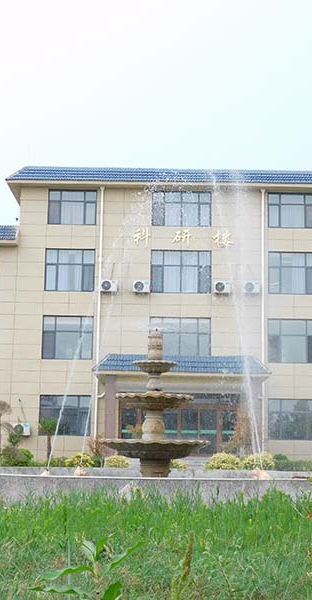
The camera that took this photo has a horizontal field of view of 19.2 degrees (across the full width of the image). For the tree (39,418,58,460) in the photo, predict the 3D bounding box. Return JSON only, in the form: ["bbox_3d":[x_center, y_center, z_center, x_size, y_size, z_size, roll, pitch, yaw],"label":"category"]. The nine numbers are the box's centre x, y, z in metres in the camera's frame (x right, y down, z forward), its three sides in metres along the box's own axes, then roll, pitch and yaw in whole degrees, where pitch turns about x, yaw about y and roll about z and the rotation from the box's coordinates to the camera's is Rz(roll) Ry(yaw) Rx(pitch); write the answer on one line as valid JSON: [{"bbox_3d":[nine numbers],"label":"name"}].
[{"bbox_3d":[-4.760,6.268,40.577,0.931,2.248,0.931,1,-9,1],"label":"tree"}]

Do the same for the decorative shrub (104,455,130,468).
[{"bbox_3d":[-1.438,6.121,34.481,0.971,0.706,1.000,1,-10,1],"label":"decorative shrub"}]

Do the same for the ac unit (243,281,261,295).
[{"bbox_3d":[4.738,-0.614,45.384,0.800,0.560,0.300,1,-9,1],"label":"ac unit"}]

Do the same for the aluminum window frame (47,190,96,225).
[{"bbox_3d":[-4.110,-4.546,45.529,2.402,1.764,0.120,1,-10,1],"label":"aluminum window frame"}]

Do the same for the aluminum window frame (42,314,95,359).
[{"bbox_3d":[-4.366,1.887,45.958,2.506,2.136,0.100,1,-10,1],"label":"aluminum window frame"}]

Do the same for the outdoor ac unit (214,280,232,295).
[{"bbox_3d":[3.204,-0.610,44.385,0.780,0.540,0.300,1,-9,1],"label":"outdoor ac unit"}]

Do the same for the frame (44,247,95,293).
[{"bbox_3d":[-4.315,-1.490,46.536,2.501,2.149,0.100,1,-10,1],"label":"frame"}]

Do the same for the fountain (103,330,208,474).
[{"bbox_3d":[-0.041,2.073,17.909,2.094,3.069,2.100,1,-10,1],"label":"fountain"}]

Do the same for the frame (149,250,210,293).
[{"bbox_3d":[1.213,-1.385,44.817,2.887,2.048,0.110,1,-9,1],"label":"frame"}]

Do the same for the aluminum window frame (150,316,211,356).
[{"bbox_3d":[1.209,1.957,45.843,3.018,2.188,0.100,1,-10,1],"label":"aluminum window frame"}]

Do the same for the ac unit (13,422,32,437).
[{"bbox_3d":[-6.326,6.144,43.805,0.800,0.560,0.300,1,-10,1],"label":"ac unit"}]

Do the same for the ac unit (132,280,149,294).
[{"bbox_3d":[-0.701,-0.650,44.861,0.810,0.570,0.300,1,-10,1],"label":"ac unit"}]

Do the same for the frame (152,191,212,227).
[{"bbox_3d":[1.290,-4.564,46.414,2.976,1.770,0.120,1,-9,1],"label":"frame"}]

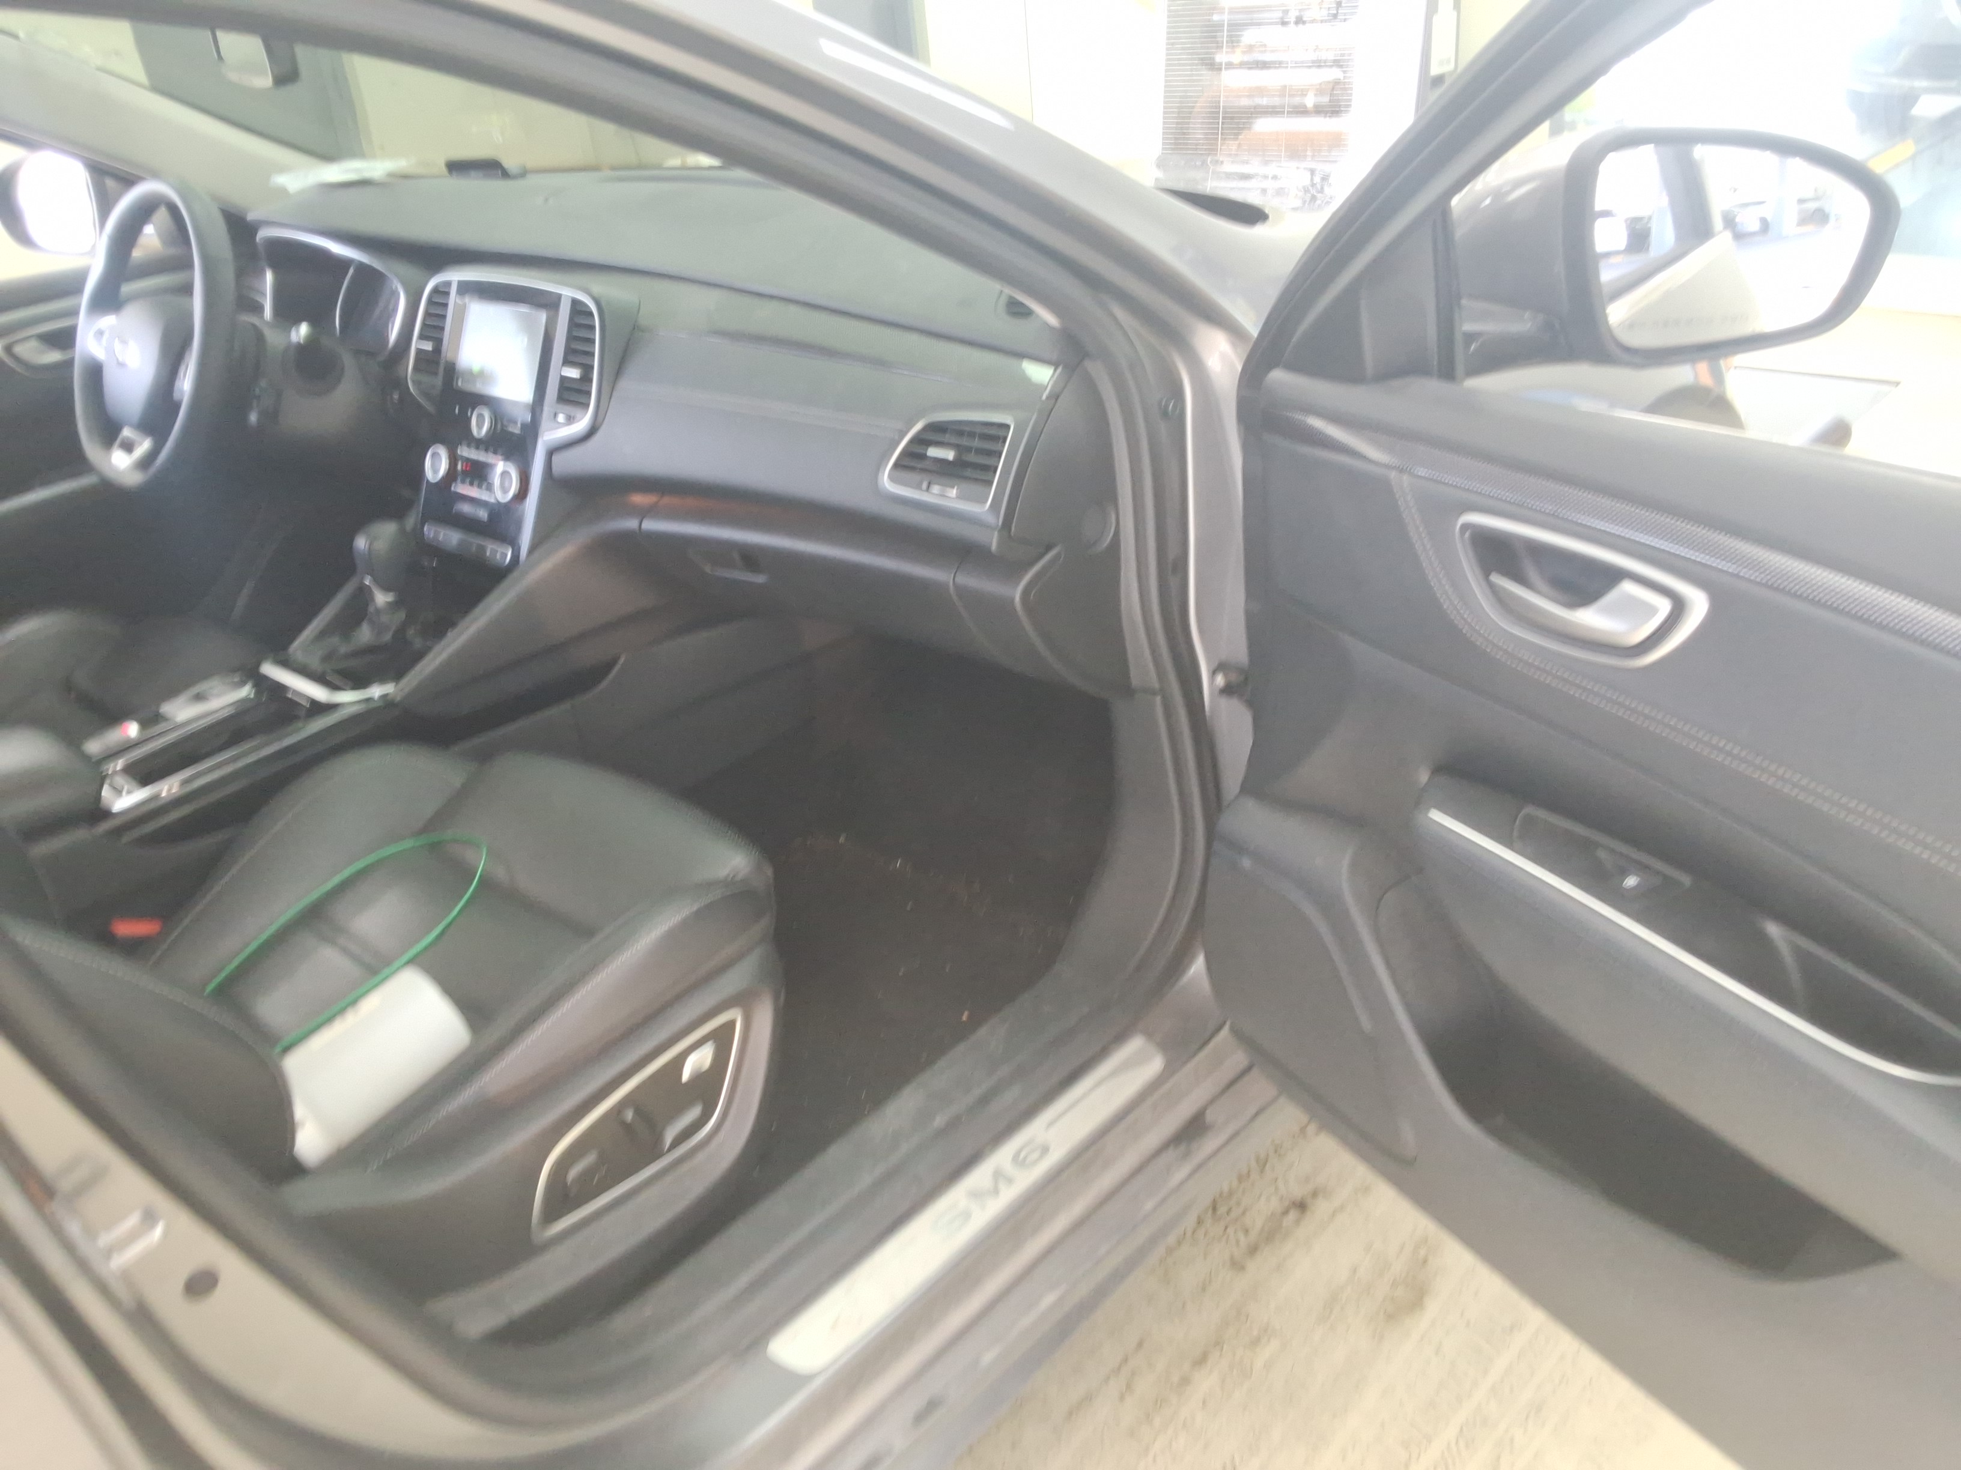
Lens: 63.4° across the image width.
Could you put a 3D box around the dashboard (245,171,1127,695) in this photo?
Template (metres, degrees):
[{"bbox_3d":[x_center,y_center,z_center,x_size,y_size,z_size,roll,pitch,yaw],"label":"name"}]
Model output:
[{"bbox_3d":[-0.394,-0.411,1.842,1.416,0.392,0.529,20,36,36],"label":"dashboard"}]

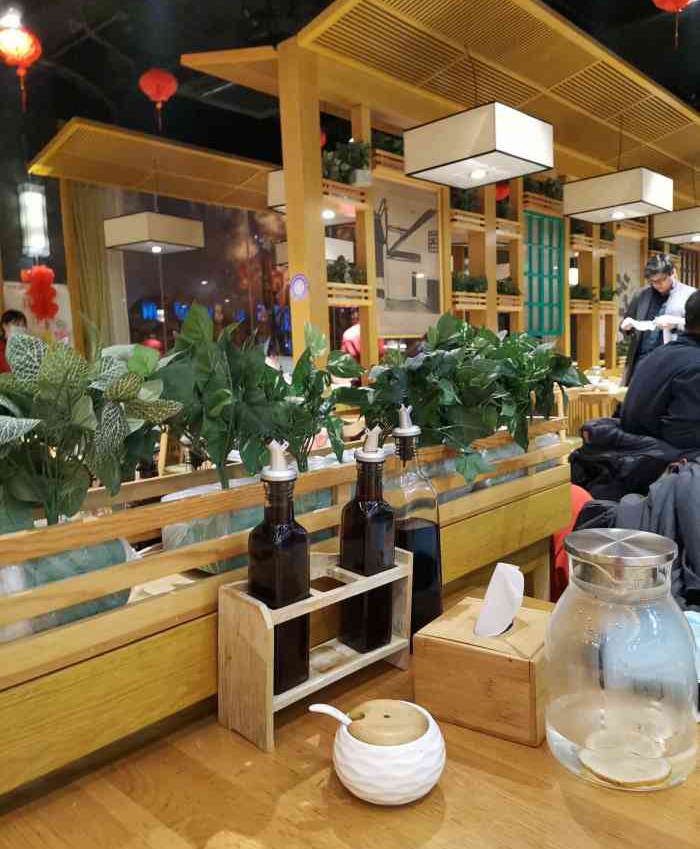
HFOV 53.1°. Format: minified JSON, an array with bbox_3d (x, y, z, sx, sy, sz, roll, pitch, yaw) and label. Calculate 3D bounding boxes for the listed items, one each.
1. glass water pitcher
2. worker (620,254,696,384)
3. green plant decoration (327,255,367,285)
[{"bbox_3d":[0.252,0.214,0.650,0.143,0.214,0.143,1,6,27],"label":"glass water pitcher"},{"bbox_3d":[2.101,-0.247,4.731,0.520,1.680,0.420,1,7,31],"label":"worker"},{"bbox_3d":[-0.077,-1.053,4.889,0.180,0.230,0.390,4,9,43],"label":"green plant decoration"}]

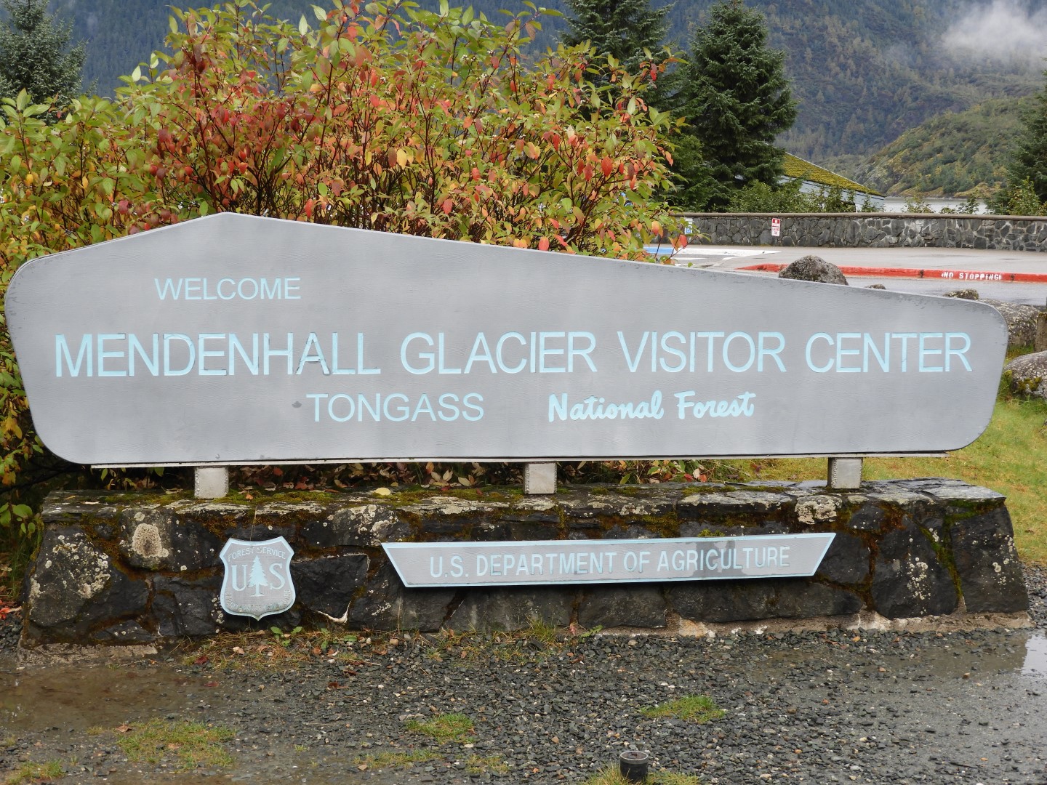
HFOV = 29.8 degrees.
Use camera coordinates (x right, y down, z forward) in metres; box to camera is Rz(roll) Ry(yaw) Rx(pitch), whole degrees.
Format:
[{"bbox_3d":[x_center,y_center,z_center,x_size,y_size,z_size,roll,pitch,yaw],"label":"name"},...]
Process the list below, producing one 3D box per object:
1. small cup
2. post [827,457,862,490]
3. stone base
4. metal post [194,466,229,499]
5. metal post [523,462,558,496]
[{"bbox_3d":[0.313,1.052,5.522,0.080,0.064,0.080,1,6,0],"label":"small cup"},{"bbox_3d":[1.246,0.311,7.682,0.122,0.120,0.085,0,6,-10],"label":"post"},{"bbox_3d":[0.032,0.620,7.459,3.730,0.488,0.560,0,6,-10],"label":"stone base"},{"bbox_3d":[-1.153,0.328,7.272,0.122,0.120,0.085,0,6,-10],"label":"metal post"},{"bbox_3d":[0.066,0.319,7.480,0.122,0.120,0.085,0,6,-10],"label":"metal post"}]

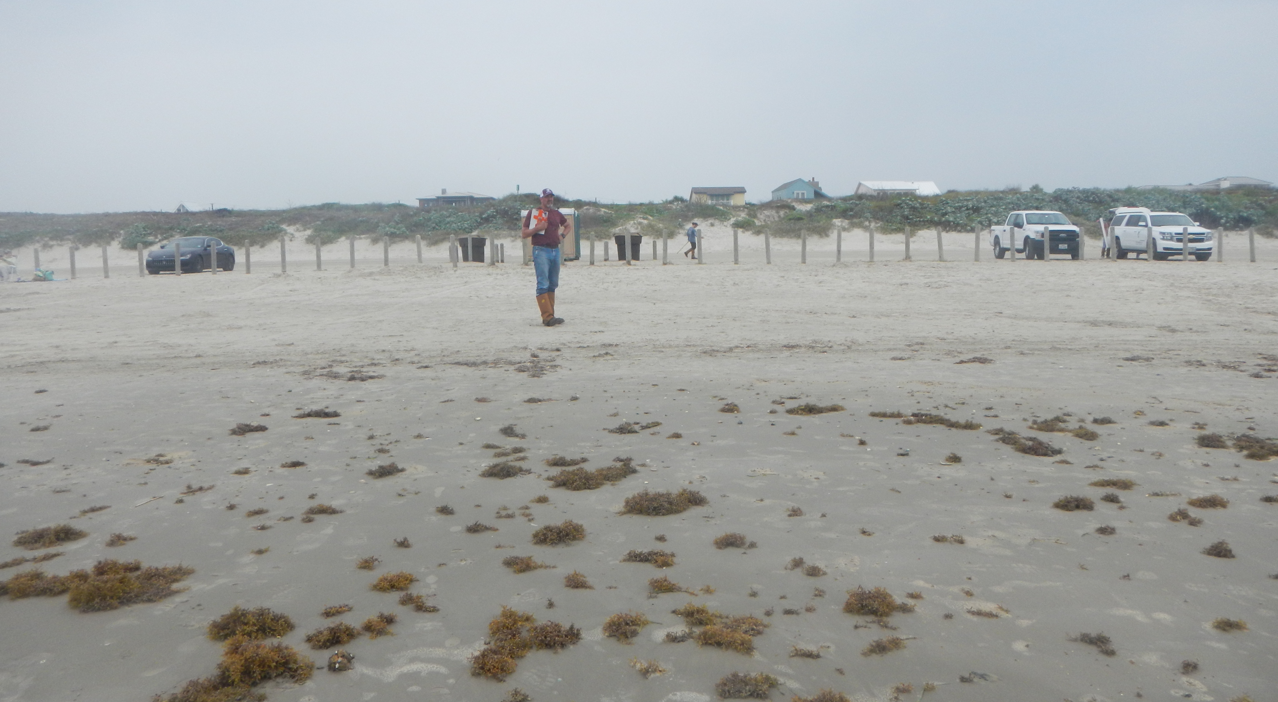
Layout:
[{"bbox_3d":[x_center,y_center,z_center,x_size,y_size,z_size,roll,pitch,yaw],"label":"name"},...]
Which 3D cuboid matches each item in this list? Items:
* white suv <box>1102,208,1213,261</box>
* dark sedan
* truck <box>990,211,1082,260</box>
[{"bbox_3d":[21.373,-4.736,42.496,2.060,1.970,5.250,0,6,0],"label":"white suv"},{"bbox_3d":[-18.497,-3.974,42.855,1.960,1.460,4.950,0,6,1],"label":"dark sedan"},{"bbox_3d":[16.286,-4.726,42.415,2.060,1.950,5.850,0,6,1],"label":"truck"}]

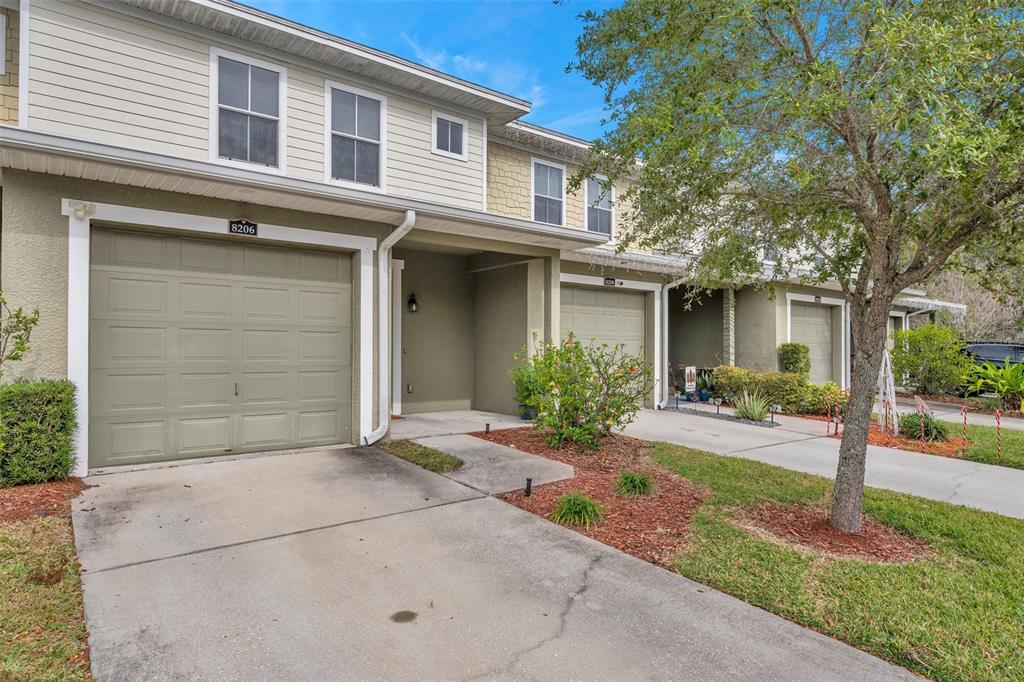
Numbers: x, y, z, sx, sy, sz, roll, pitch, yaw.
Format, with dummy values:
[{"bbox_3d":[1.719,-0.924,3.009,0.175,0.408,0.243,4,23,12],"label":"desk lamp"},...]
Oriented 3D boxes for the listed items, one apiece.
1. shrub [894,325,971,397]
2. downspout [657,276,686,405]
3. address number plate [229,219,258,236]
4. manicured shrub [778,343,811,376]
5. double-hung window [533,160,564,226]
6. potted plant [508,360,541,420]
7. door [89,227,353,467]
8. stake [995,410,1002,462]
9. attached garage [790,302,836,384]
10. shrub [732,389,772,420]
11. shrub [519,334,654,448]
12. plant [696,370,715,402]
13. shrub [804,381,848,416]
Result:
[{"bbox_3d":[11.540,0.502,15.564,1.800,1.950,1.800,1,-1,-37],"label":"shrub"},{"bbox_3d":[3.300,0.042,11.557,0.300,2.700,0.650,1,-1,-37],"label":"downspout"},{"bbox_3d":[-2.923,-1.255,6.206,0.278,0.170,0.030,1,-1,-38],"label":"address number plate"},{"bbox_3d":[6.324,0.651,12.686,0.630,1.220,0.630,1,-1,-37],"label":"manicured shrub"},{"bbox_3d":[0.847,-3.282,12.953,1.000,1.620,0.100,1,-1,-37],"label":"double-hung window"},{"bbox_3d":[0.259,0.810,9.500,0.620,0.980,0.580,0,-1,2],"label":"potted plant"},{"bbox_3d":[-3.052,0.064,6.368,2.710,2.410,0.200,1,-1,-38],"label":"door"},{"bbox_3d":[6.330,1.243,7.400,0.100,0.680,0.040,0,-1,41],"label":"stake"},{"bbox_3d":[7.552,0.241,14.542,2.700,2.420,0.080,1,-1,-37],"label":"attached garage"},{"bbox_3d":[4.504,1.166,10.650,0.740,0.580,0.700,0,-1,23],"label":"shrub"},{"bbox_3d":[1.033,0.634,8.100,1.850,1.520,1.550,0,-1,7],"label":"shrub"},{"bbox_3d":[4.474,1.052,13.150,0.400,0.740,0.400,1,-1,-37],"label":"plant"},{"bbox_3d":[6.352,1.138,11.450,0.900,0.700,0.800,0,-1,29],"label":"shrub"}]

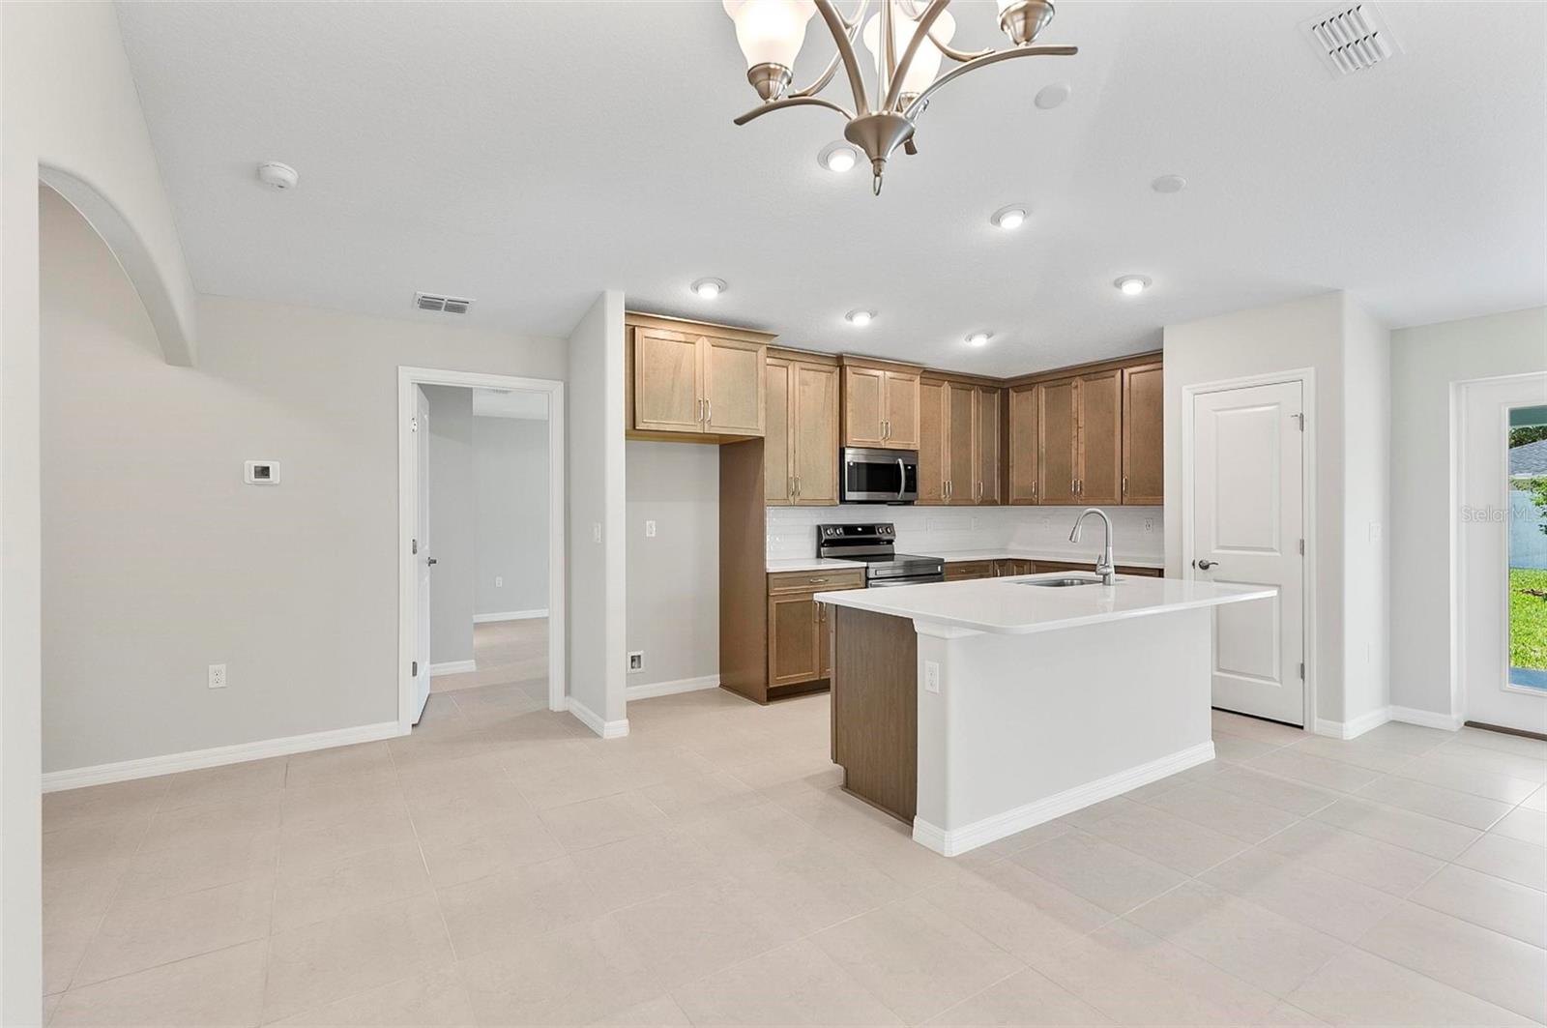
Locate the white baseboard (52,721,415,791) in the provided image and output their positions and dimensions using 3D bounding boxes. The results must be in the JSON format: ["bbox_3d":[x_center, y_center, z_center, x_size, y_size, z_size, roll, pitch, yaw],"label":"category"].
[{"bbox_3d":[-2.773,1.237,3.543,1.525,0.087,0.015,0,0,-32],"label":"white baseboard"}]

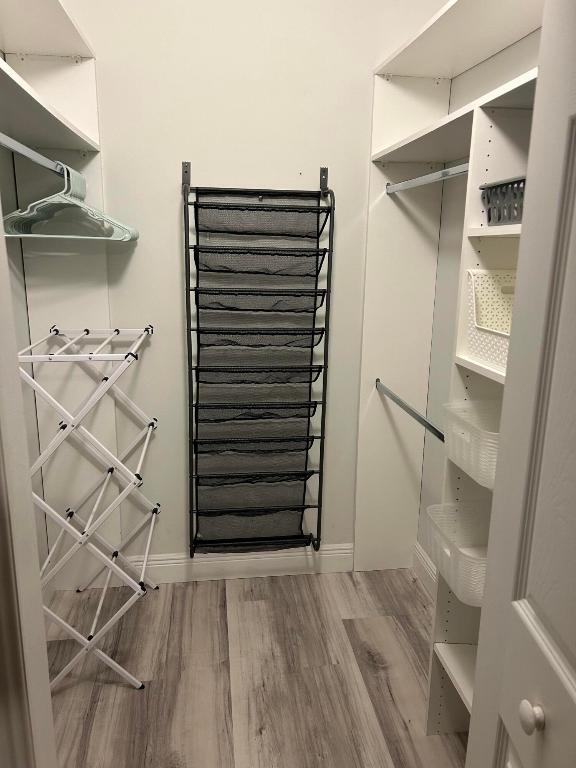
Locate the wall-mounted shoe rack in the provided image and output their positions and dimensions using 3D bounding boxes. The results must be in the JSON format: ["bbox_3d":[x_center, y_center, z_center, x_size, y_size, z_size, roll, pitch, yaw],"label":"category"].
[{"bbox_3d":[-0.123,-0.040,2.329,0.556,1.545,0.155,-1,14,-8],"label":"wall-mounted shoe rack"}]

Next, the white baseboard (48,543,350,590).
[{"bbox_3d":[-0.351,0.812,2.586,1.328,0.144,0.020,-1,14,-8],"label":"white baseboard"}]

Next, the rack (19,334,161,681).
[{"bbox_3d":[-0.682,0.405,2.081,0.380,1.165,0.615,-1,14,-8],"label":"rack"}]

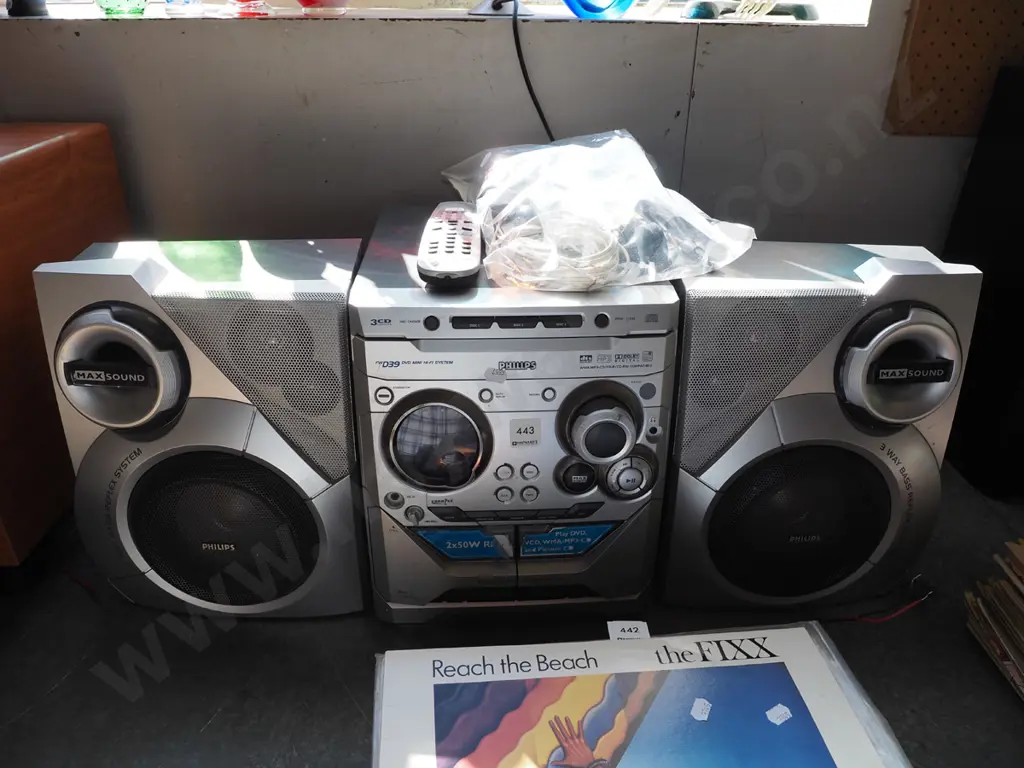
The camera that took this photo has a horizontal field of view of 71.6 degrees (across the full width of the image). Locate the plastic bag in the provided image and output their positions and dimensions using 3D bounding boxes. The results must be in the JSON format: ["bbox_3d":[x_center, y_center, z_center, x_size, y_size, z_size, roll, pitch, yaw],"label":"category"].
[{"bbox_3d":[0.084,-0.182,0.686,0.300,0.110,0.220,-6,25,-14],"label":"plastic bag"}]

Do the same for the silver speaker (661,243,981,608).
[{"bbox_3d":[0.285,0.029,0.748,0.258,0.320,0.235,2,25,4],"label":"silver speaker"}]

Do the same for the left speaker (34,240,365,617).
[{"bbox_3d":[-0.279,0.033,0.730,0.258,0.320,0.235,-2,25,-5],"label":"left speaker"}]

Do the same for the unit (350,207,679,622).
[{"bbox_3d":[-0.012,0.002,0.795,0.265,0.326,0.385,-1,25,-4],"label":"unit"}]

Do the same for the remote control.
[{"bbox_3d":[-0.053,-0.130,0.640,0.050,0.022,0.187,-1,30,-2],"label":"remote control"}]

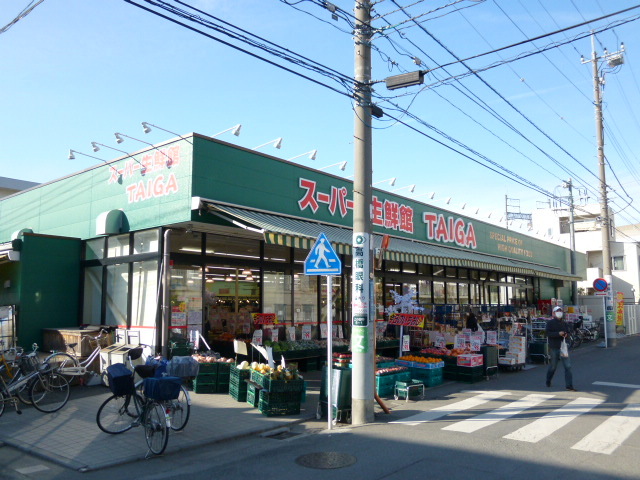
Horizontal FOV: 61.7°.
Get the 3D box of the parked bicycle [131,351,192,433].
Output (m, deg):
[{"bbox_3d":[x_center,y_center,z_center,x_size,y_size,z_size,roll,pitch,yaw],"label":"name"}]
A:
[{"bbox_3d":[-2.469,2.279,8.287,1.780,1.100,0.600,-7,-10,43],"label":"parked bicycle"}]

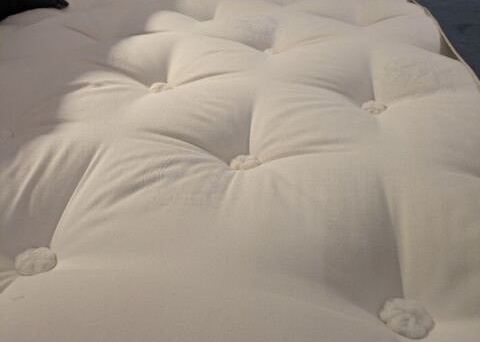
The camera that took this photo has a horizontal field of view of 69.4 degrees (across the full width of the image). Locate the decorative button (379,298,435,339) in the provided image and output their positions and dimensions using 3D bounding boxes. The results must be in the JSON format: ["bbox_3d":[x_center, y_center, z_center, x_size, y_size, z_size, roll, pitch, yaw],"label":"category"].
[{"bbox_3d":[0.119,0.105,0.247,0.036,0.012,0.036,7,42,9],"label":"decorative button"}]

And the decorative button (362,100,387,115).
[{"bbox_3d":[0.179,-0.084,0.461,0.033,0.012,0.033,7,42,9],"label":"decorative button"}]

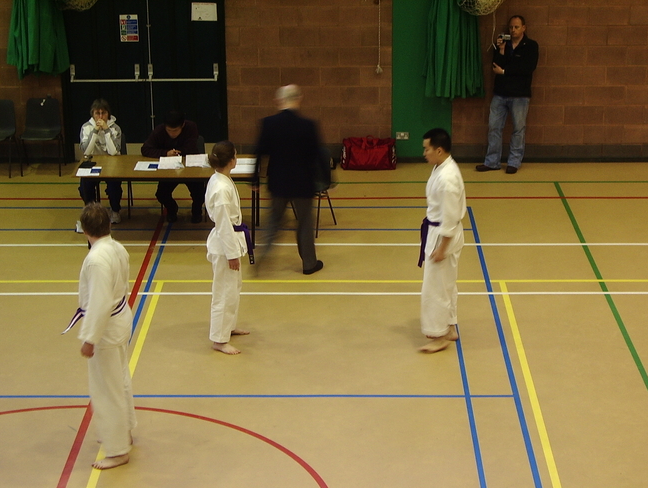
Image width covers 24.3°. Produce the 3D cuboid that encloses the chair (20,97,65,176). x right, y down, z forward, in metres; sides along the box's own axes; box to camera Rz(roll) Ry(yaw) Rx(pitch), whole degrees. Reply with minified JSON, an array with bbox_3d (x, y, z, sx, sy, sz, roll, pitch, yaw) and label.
[{"bbox_3d":[-3.177,-1.208,17.011,0.470,0.790,0.530,-1,19,-1],"label":"chair"}]

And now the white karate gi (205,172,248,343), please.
[{"bbox_3d":[-0.773,0.090,12.076,0.340,1.440,0.480,0,19,1],"label":"white karate gi"}]

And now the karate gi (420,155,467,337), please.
[{"bbox_3d":[0.951,0.028,12.026,0.360,1.500,0.490,-3,19,-9],"label":"karate gi"}]

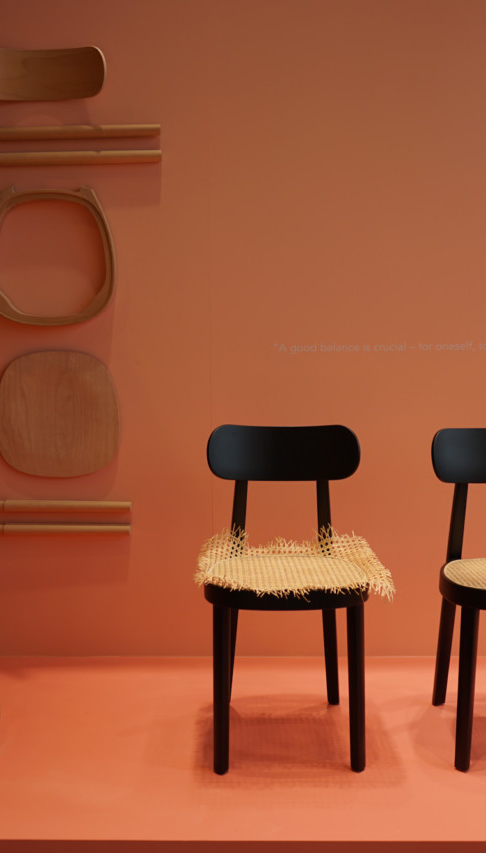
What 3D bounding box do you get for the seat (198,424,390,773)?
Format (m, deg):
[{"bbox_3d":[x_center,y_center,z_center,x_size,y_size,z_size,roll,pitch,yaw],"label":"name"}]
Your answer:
[{"bbox_3d":[0.126,0.439,2.707,0.475,0.831,0.503,-1,6,-2],"label":"seat"}]

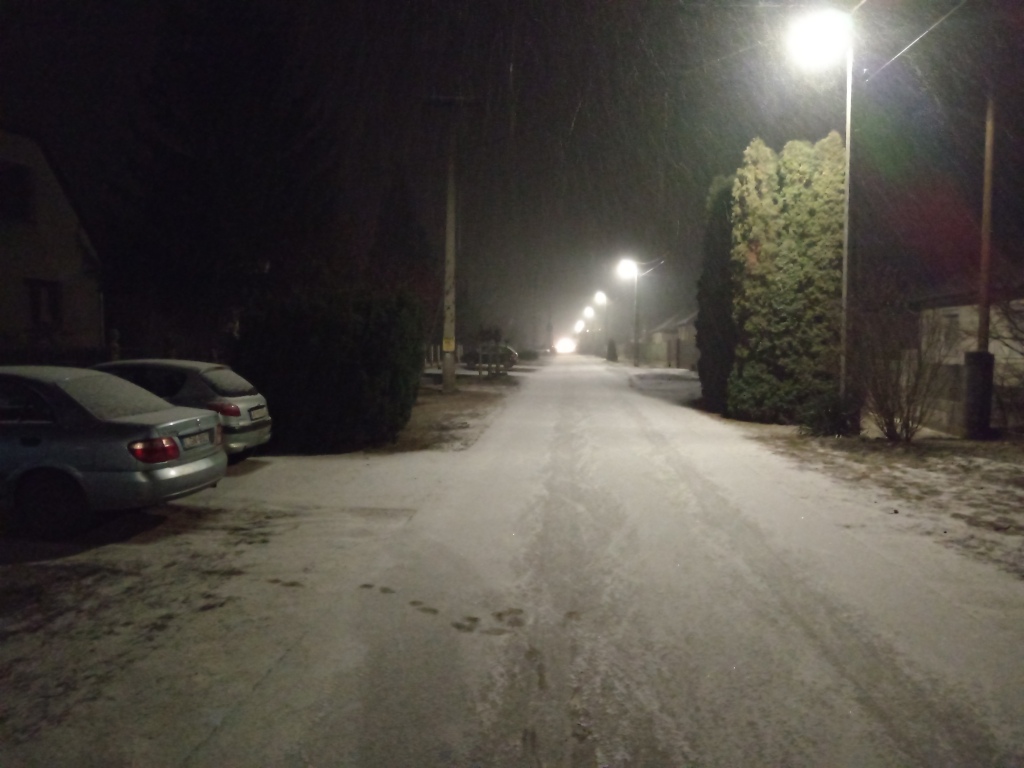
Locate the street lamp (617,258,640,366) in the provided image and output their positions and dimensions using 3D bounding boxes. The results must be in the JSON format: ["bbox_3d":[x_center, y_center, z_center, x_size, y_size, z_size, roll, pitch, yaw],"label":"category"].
[{"bbox_3d":[9.111,-5.301,61.308,1.100,8.000,0.350,0,3,4],"label":"street lamp"}]

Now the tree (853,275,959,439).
[{"bbox_3d":[6.759,-0.374,13.685,1.700,2.720,1.550,0,3,4],"label":"tree"}]

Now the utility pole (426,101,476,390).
[{"bbox_3d":[-2.150,-4.856,28.154,1.750,10.250,0.420,0,3,4],"label":"utility pole"}]

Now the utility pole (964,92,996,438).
[{"bbox_3d":[8.184,-1.998,13.907,0.460,5.950,0.450,0,3,4],"label":"utility pole"}]

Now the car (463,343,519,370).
[{"bbox_3d":[-1.506,-1.846,55.962,4.000,1.570,1.700,0,3,4],"label":"car"}]

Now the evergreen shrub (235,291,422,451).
[{"bbox_3d":[-2.937,-0.257,13.140,2.850,2.500,2.400,0,3,4],"label":"evergreen shrub"}]

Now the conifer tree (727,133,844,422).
[{"bbox_3d":[5.998,-2.298,17.451,2.450,6.200,2.300,0,3,4],"label":"conifer tree"}]

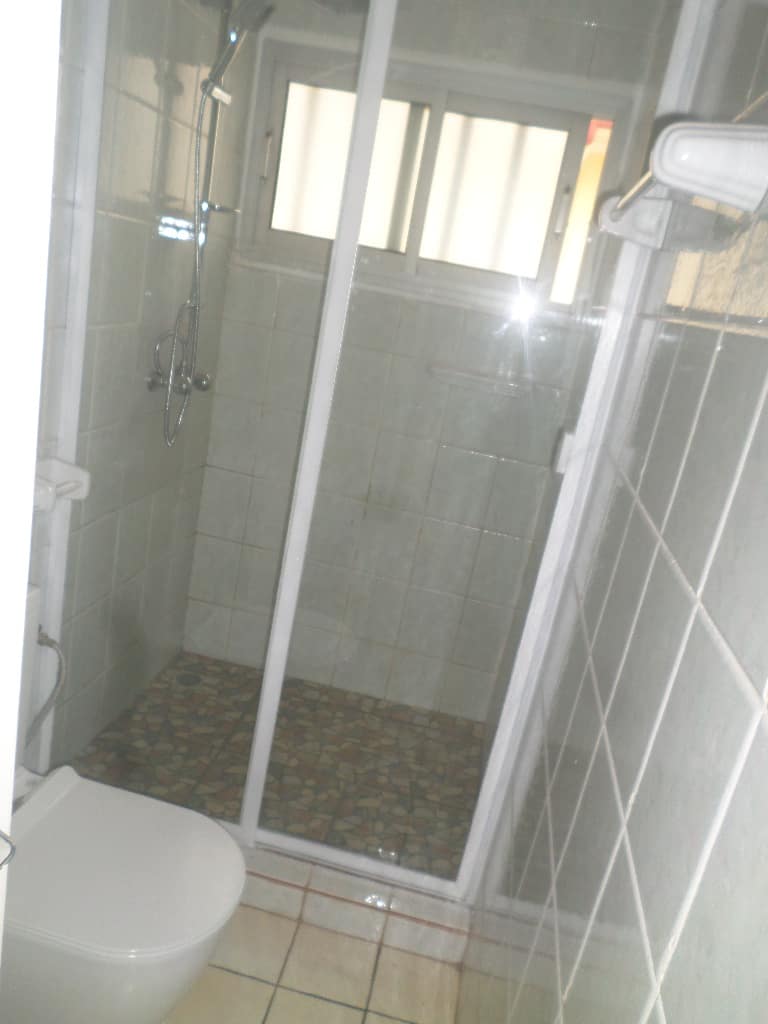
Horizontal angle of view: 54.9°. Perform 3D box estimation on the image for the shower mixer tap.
[{"bbox_3d":[-0.550,-0.401,2.036,0.100,0.165,0.250,13,17,6],"label":"shower mixer tap"}]

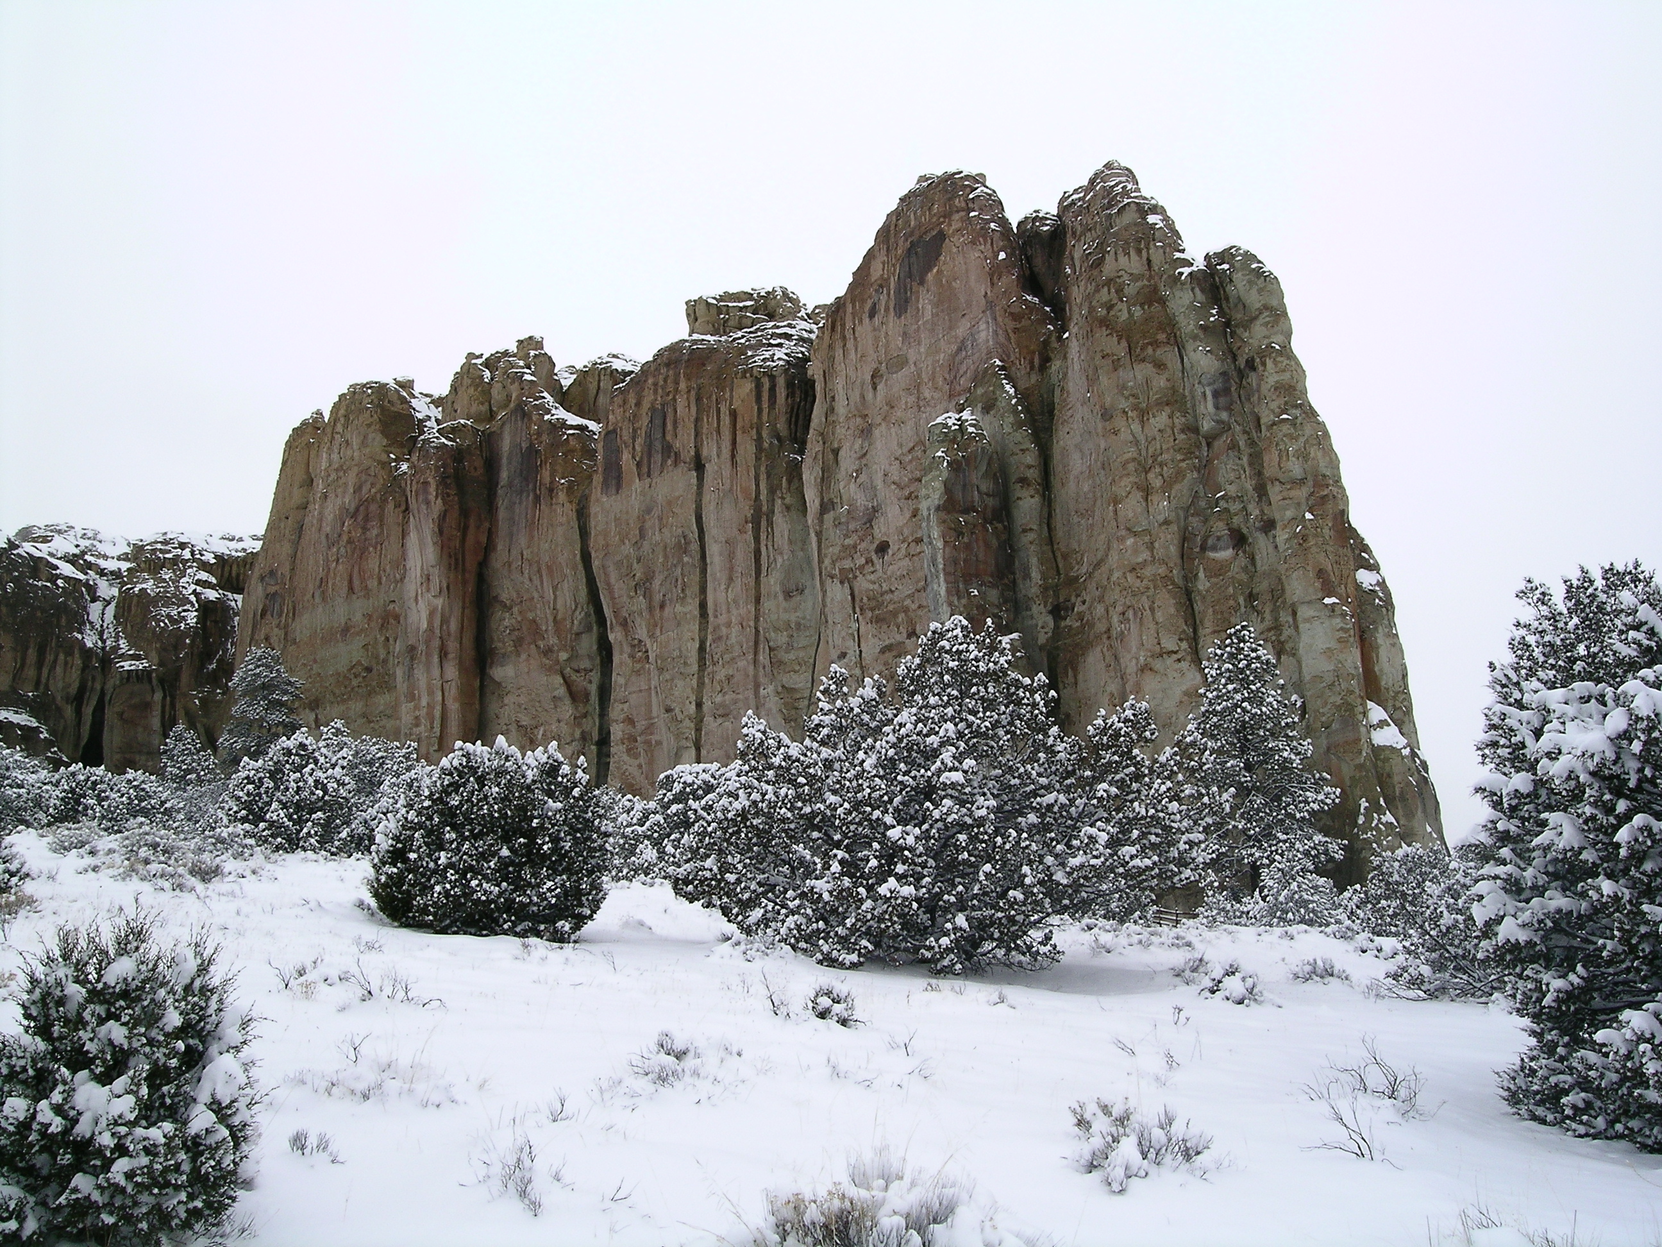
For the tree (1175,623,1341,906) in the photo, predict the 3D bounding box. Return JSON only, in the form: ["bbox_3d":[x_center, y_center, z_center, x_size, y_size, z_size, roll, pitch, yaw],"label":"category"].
[{"bbox_3d":[9.547,3.281,30.000,3.551,6.415,3.374,0,-8,0],"label":"tree"}]

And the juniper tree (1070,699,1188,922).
[{"bbox_3d":[4.739,3.062,22.000,2.123,3.558,2.017,0,-8,0],"label":"juniper tree"}]

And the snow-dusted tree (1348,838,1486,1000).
[{"bbox_3d":[6.668,3.281,15.000,1.722,1.645,1.550,0,-8,0],"label":"snow-dusted tree"}]

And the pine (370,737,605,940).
[{"bbox_3d":[-3.936,2.456,15.500,2.647,2.217,2.435,0,-8,0],"label":"pine"}]

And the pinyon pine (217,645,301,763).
[{"bbox_3d":[-23.329,4.003,55.000,3.260,5.998,3.097,0,-8,0],"label":"pinyon pine"}]

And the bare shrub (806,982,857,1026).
[{"bbox_3d":[0.010,2.890,10.200,0.404,0.302,0.344,0,-8,0],"label":"bare shrub"}]

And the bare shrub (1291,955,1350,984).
[{"bbox_3d":[4.847,3.422,13.300,0.568,0.250,0.455,0,-8,0],"label":"bare shrub"}]

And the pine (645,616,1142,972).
[{"bbox_3d":[0.606,2.014,16.000,5.590,3.918,4.360,0,-8,0],"label":"pine"}]

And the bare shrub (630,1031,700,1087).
[{"bbox_3d":[-1.017,2.651,8.200,0.426,0.298,0.362,0,-8,0],"label":"bare shrub"}]

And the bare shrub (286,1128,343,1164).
[{"bbox_3d":[-2.383,2.410,6.200,0.249,0.129,0.174,0,-8,0],"label":"bare shrub"}]

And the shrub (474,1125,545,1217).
[{"bbox_3d":[-1.319,2.236,5.500,0.282,0.327,0.225,0,-8,0],"label":"shrub"}]

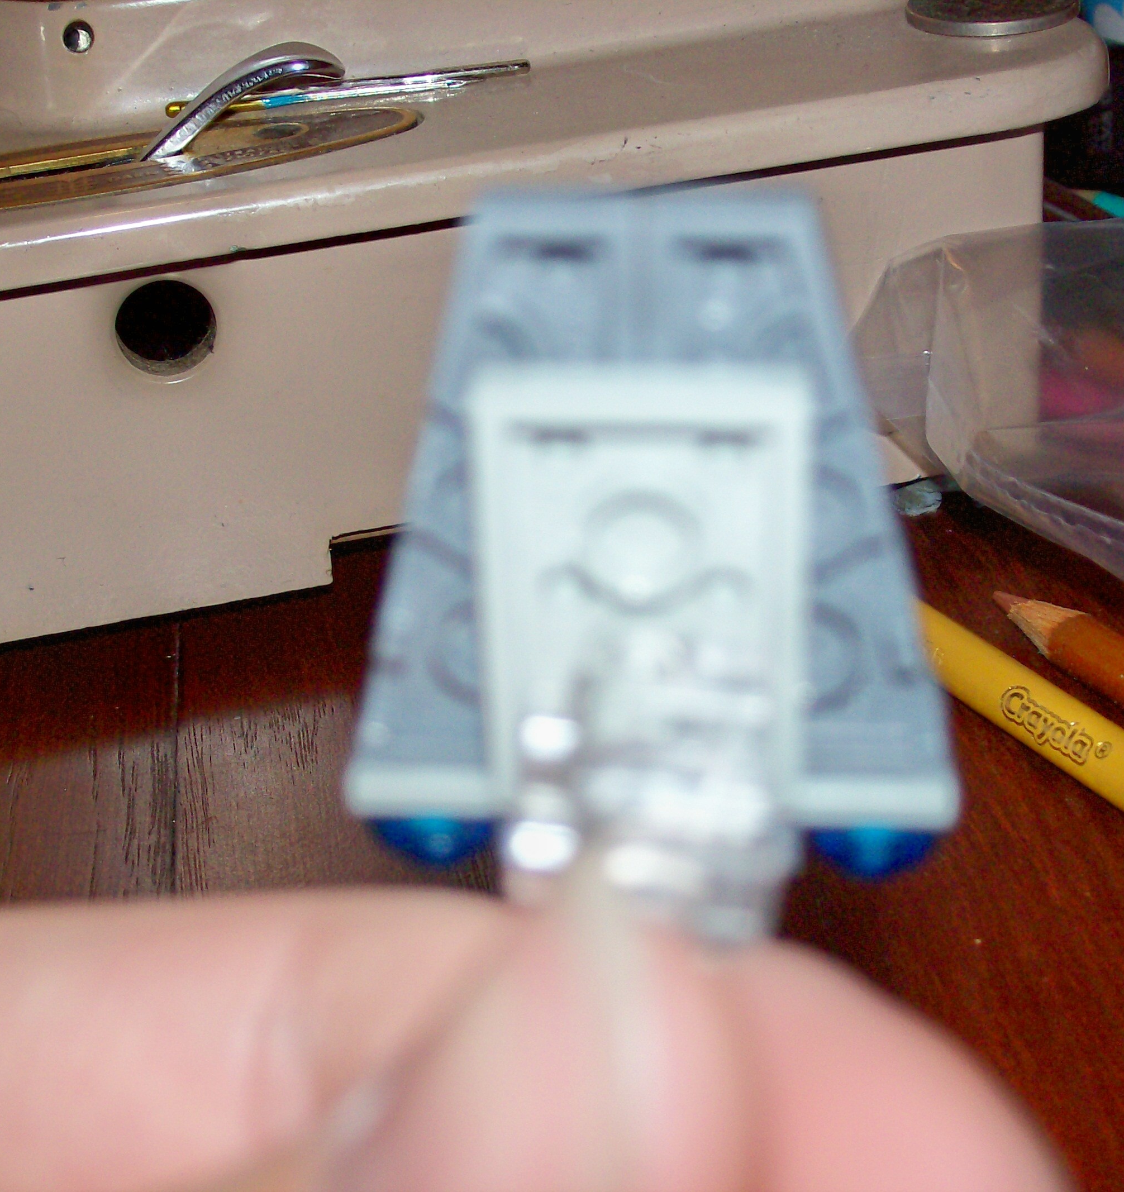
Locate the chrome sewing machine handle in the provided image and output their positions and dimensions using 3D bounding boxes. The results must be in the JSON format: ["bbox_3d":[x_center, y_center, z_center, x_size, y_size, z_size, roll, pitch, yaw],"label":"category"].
[{"bbox_3d":[-0.038,-0.059,0.303,0.025,0.011,0.006,-10,29,-9],"label":"chrome sewing machine handle"}]

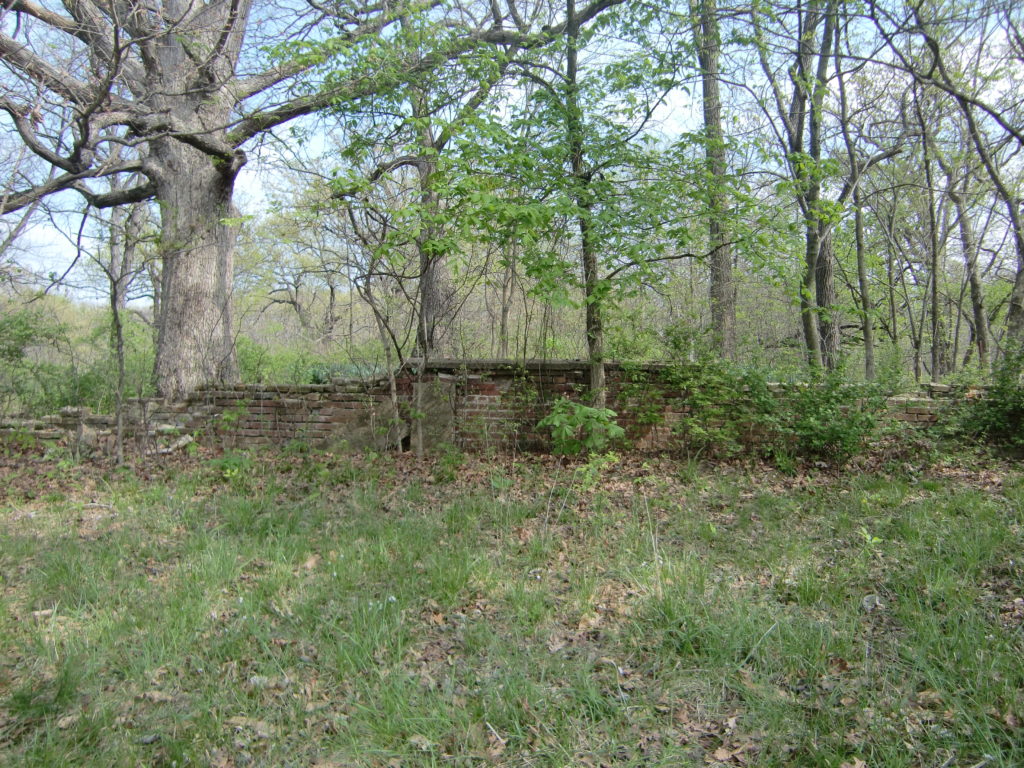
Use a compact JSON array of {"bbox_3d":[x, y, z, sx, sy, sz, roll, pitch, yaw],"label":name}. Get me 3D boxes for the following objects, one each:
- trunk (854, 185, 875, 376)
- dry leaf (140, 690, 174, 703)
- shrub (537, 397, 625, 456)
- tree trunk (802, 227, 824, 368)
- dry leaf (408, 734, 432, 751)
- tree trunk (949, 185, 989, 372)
[{"bbox_3d":[4.906,-1.363,11.551,0.150,2.688,0.130,-6,6,1],"label":"trunk"},{"bbox_3d":[-1.305,1.151,3.050,0.120,0.025,0.065,0,6,0],"label":"dry leaf"},{"bbox_3d":[0.591,0.376,7.150,0.760,0.530,0.600,0,6,0],"label":"shrub"},{"bbox_3d":[4.398,-1.215,12.081,0.240,2.136,0.220,-3,6,0],"label":"tree trunk"},{"bbox_3d":[-0.303,1.186,2.740,0.080,0.030,0.065,0,6,0],"label":"dry leaf"},{"bbox_3d":[7.264,-1.621,13.132,0.220,3.082,0.200,-11,6,1],"label":"tree trunk"}]

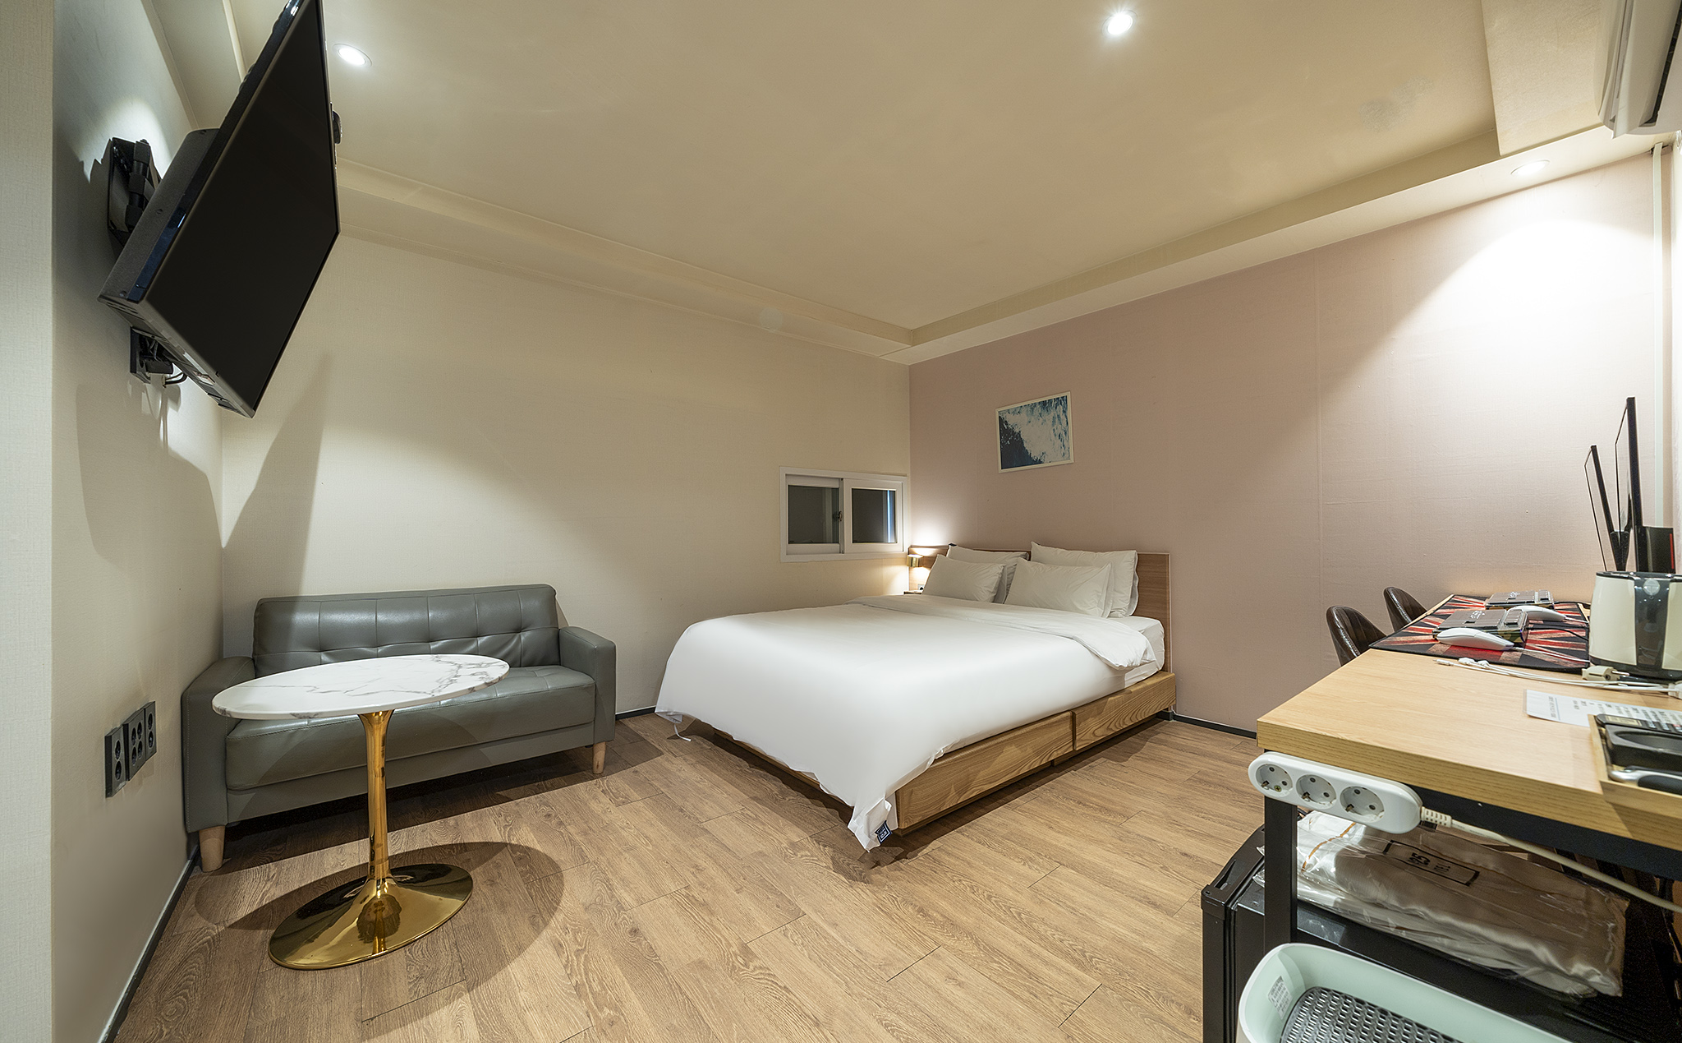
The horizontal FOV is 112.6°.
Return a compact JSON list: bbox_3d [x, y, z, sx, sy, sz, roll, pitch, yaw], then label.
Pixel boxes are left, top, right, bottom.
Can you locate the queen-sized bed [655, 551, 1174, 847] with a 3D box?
[{"bbox_3d":[0.410,0.616,2.982,2.142,0.905,1.695,1,-1,-40],"label":"queen-sized bed"}]

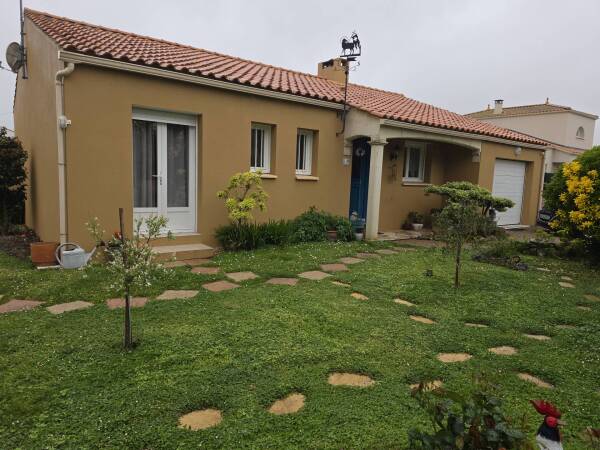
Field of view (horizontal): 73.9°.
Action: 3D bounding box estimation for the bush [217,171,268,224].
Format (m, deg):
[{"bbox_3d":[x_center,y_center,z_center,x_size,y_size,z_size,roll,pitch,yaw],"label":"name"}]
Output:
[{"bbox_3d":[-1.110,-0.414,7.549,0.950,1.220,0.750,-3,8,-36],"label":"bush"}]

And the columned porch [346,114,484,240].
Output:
[{"bbox_3d":[2.932,-1.139,10.113,4.200,2.600,1.300,-3,8,-36],"label":"columned porch"}]

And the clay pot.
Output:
[{"bbox_3d":[-3.923,0.426,6.143,0.380,0.340,0.360,-3,8,-36],"label":"clay pot"}]

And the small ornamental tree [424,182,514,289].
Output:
[{"bbox_3d":[2.299,0.143,5.440,1.050,1.450,1.000,5,7,23],"label":"small ornamental tree"}]

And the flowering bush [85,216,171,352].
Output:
[{"bbox_3d":[-1.402,0.446,3.260,0.660,1.170,0.620,-1,7,-23],"label":"flowering bush"}]

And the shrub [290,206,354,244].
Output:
[{"bbox_3d":[0.520,-0.009,8.822,1.550,0.780,0.750,-3,8,-36],"label":"shrub"}]

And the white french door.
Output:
[{"bbox_3d":[-2.407,-0.912,7.163,1.200,2.160,0.120,-3,8,-36],"label":"white french door"}]

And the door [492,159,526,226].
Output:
[{"bbox_3d":[6.416,-0.991,12.414,2.380,2.030,0.100,-3,8,-36],"label":"door"}]

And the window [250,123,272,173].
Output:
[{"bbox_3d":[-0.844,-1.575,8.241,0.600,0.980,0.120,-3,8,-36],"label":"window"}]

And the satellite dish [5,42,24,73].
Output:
[{"bbox_3d":[-6.030,-3.538,8.423,0.220,0.630,0.600,1,7,-8],"label":"satellite dish"}]

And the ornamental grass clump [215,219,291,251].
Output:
[{"bbox_3d":[-0.925,0.218,7.880,1.500,0.550,0.650,-3,8,-36],"label":"ornamental grass clump"}]

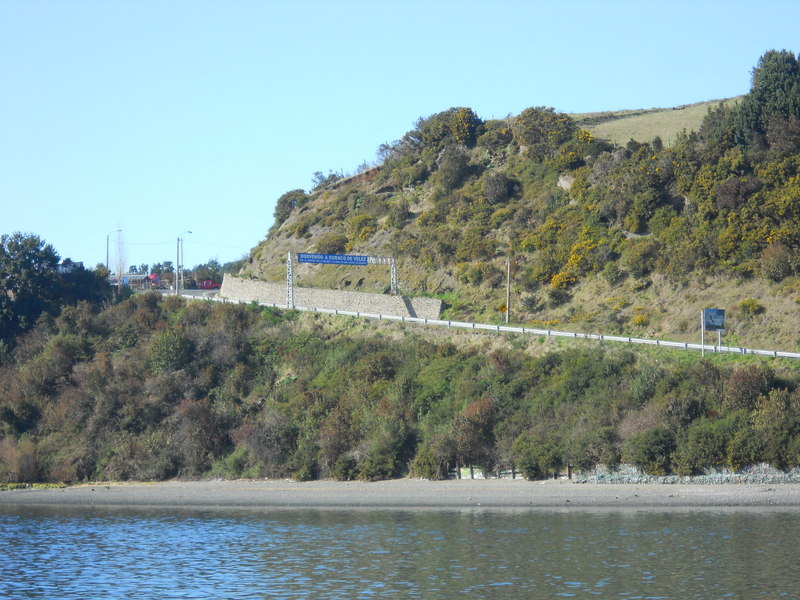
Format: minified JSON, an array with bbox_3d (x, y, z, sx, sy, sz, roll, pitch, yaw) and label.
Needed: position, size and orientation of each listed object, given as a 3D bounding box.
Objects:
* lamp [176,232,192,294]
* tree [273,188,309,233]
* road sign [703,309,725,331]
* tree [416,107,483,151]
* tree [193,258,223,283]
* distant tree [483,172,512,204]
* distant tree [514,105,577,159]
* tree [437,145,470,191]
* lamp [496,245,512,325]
[{"bbox_3d":[-25.400,-4.385,365.000,2.000,7.600,0.350,2,-4,-29],"label":"lamp"},{"bbox_3d":[-12.871,-10.520,364.000,4.200,5.200,4.200,0,-3,0],"label":"tree"},{"bbox_3d":[28.289,1.757,279.000,2.300,1.950,0.150,2,-4,-36],"label":"road sign"},{"bbox_3d":[6.090,-21.100,381.000,8.000,5.400,6.200,0,-3,0],"label":"tree"},{"bbox_3d":[-29.837,-4.262,480.000,4.700,4.200,4.200,0,-3,0],"label":"tree"},{"bbox_3d":[11.145,-12.746,354.000,3.500,3.800,3.400,0,-3,0],"label":"distant tree"},{"bbox_3d":[17.171,-19.786,368.000,7.600,6.400,6.400,0,-3,0],"label":"distant tree"},{"bbox_3d":[6.271,-15.531,363.000,4.000,5.400,4.000,0,-3,0],"label":"tree"},{"bbox_3d":[10.731,-1.489,318.000,1.900,8.000,0.350,2,-4,-36],"label":"lamp"}]

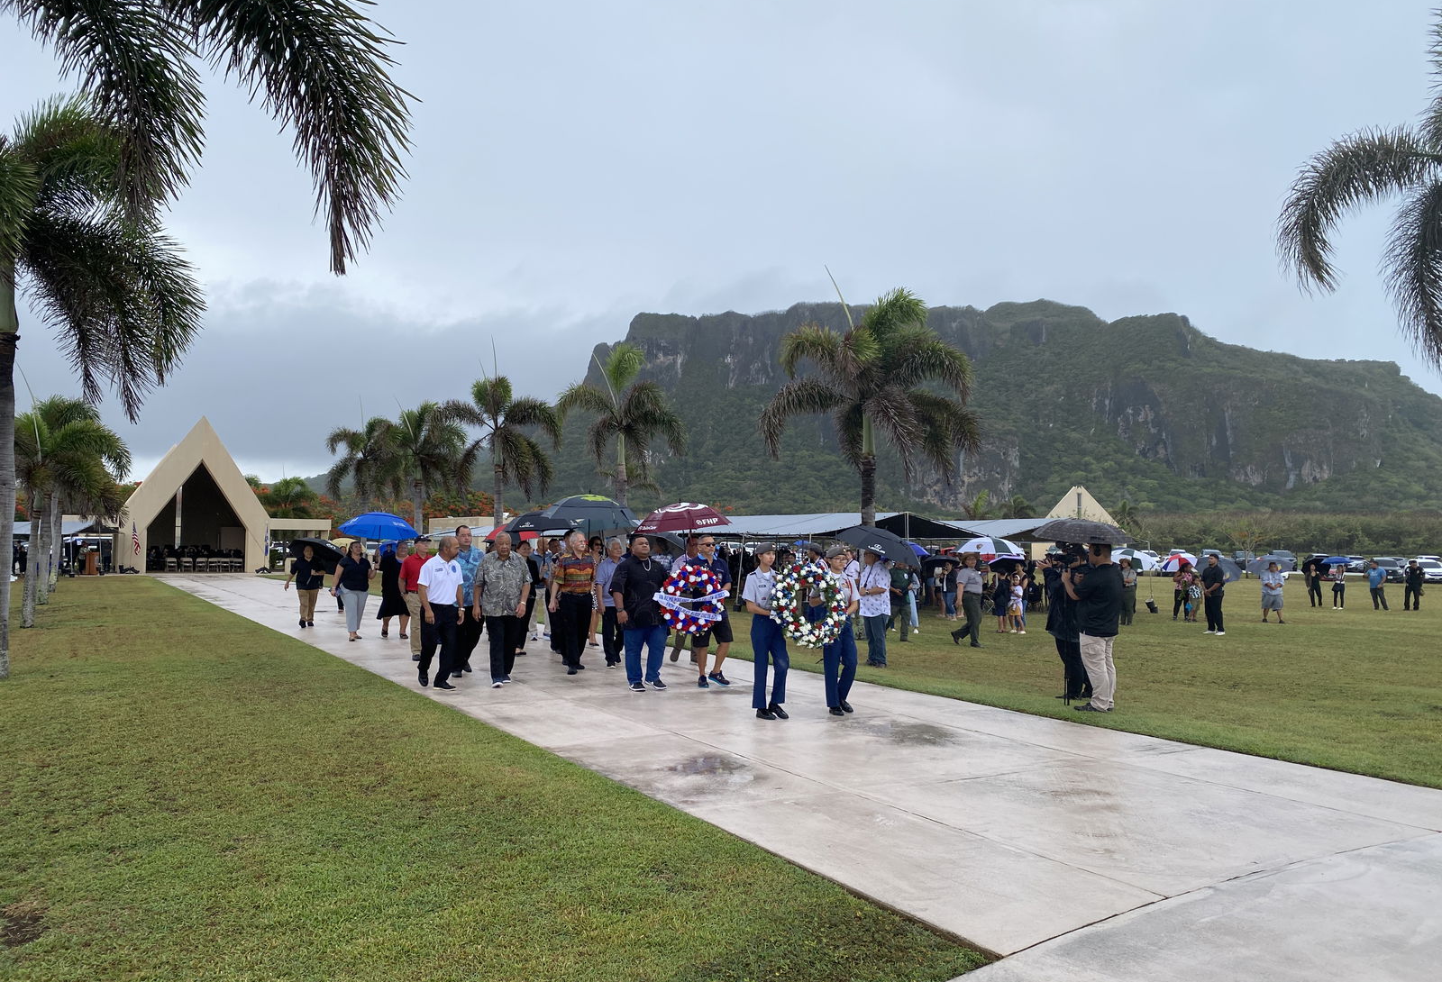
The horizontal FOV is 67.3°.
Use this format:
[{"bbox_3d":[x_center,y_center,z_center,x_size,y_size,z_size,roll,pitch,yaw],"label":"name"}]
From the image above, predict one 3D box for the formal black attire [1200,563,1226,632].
[{"bbox_3d":[10.533,2.292,23.200,0.400,1.520,0.540,2,-3,-31],"label":"formal black attire"}]

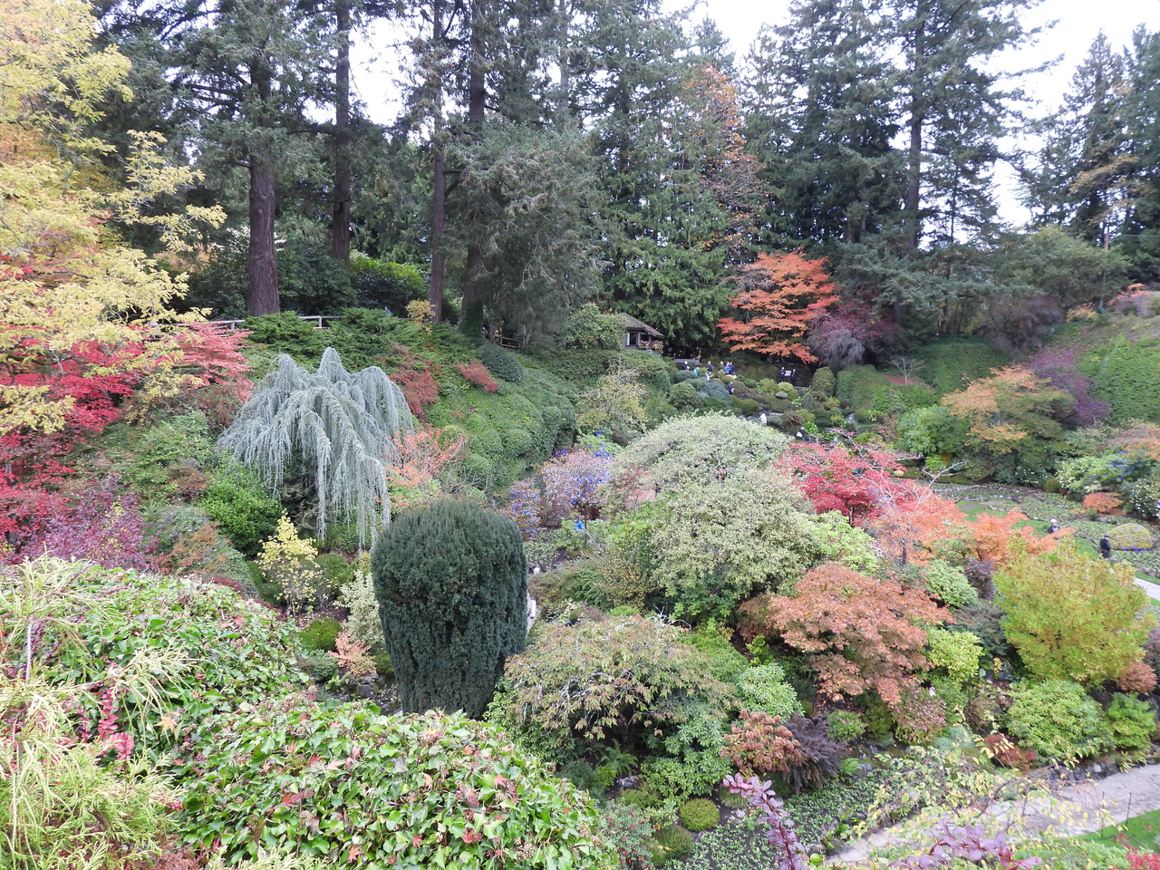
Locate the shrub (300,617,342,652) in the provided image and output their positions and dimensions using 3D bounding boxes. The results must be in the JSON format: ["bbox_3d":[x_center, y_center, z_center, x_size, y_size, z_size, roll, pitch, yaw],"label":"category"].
[{"bbox_3d":[-8.135,6.261,25.200,1.350,0.980,1.300,-1,4,-18],"label":"shrub"}]

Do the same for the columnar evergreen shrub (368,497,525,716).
[{"bbox_3d":[-3.103,4.370,19.500,3.653,5.617,3.653,1,5,0],"label":"columnar evergreen shrub"}]

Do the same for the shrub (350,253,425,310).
[{"bbox_3d":[-11.972,-9.437,50.000,4.900,3.800,4.000,0,4,-13],"label":"shrub"}]

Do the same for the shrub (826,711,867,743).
[{"bbox_3d":[6.730,7.382,20.300,0.962,0.749,0.962,1,5,0],"label":"shrub"}]

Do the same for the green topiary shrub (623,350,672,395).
[{"bbox_3d":[5.300,-4.940,64.000,3.900,3.400,3.500,1,4,5],"label":"green topiary shrub"}]

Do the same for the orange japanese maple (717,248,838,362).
[{"bbox_3d":[18.302,-11.632,74.000,11.100,10.600,9.500,3,8,13],"label":"orange japanese maple"}]

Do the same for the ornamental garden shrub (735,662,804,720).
[{"bbox_3d":[6.531,8.943,27.800,2.400,2.000,2.200,3,8,14],"label":"ornamental garden shrub"}]

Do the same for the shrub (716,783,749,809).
[{"bbox_3d":[4.671,11.046,24.600,1.020,0.680,1.000,2,8,12],"label":"shrub"}]

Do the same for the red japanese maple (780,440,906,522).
[{"bbox_3d":[15.657,2.948,48.000,7.400,5.200,6.500,3,8,18],"label":"red japanese maple"}]

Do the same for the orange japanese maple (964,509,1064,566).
[{"bbox_3d":[18.870,4.555,35.000,4.400,2.600,3.800,3,4,29],"label":"orange japanese maple"}]

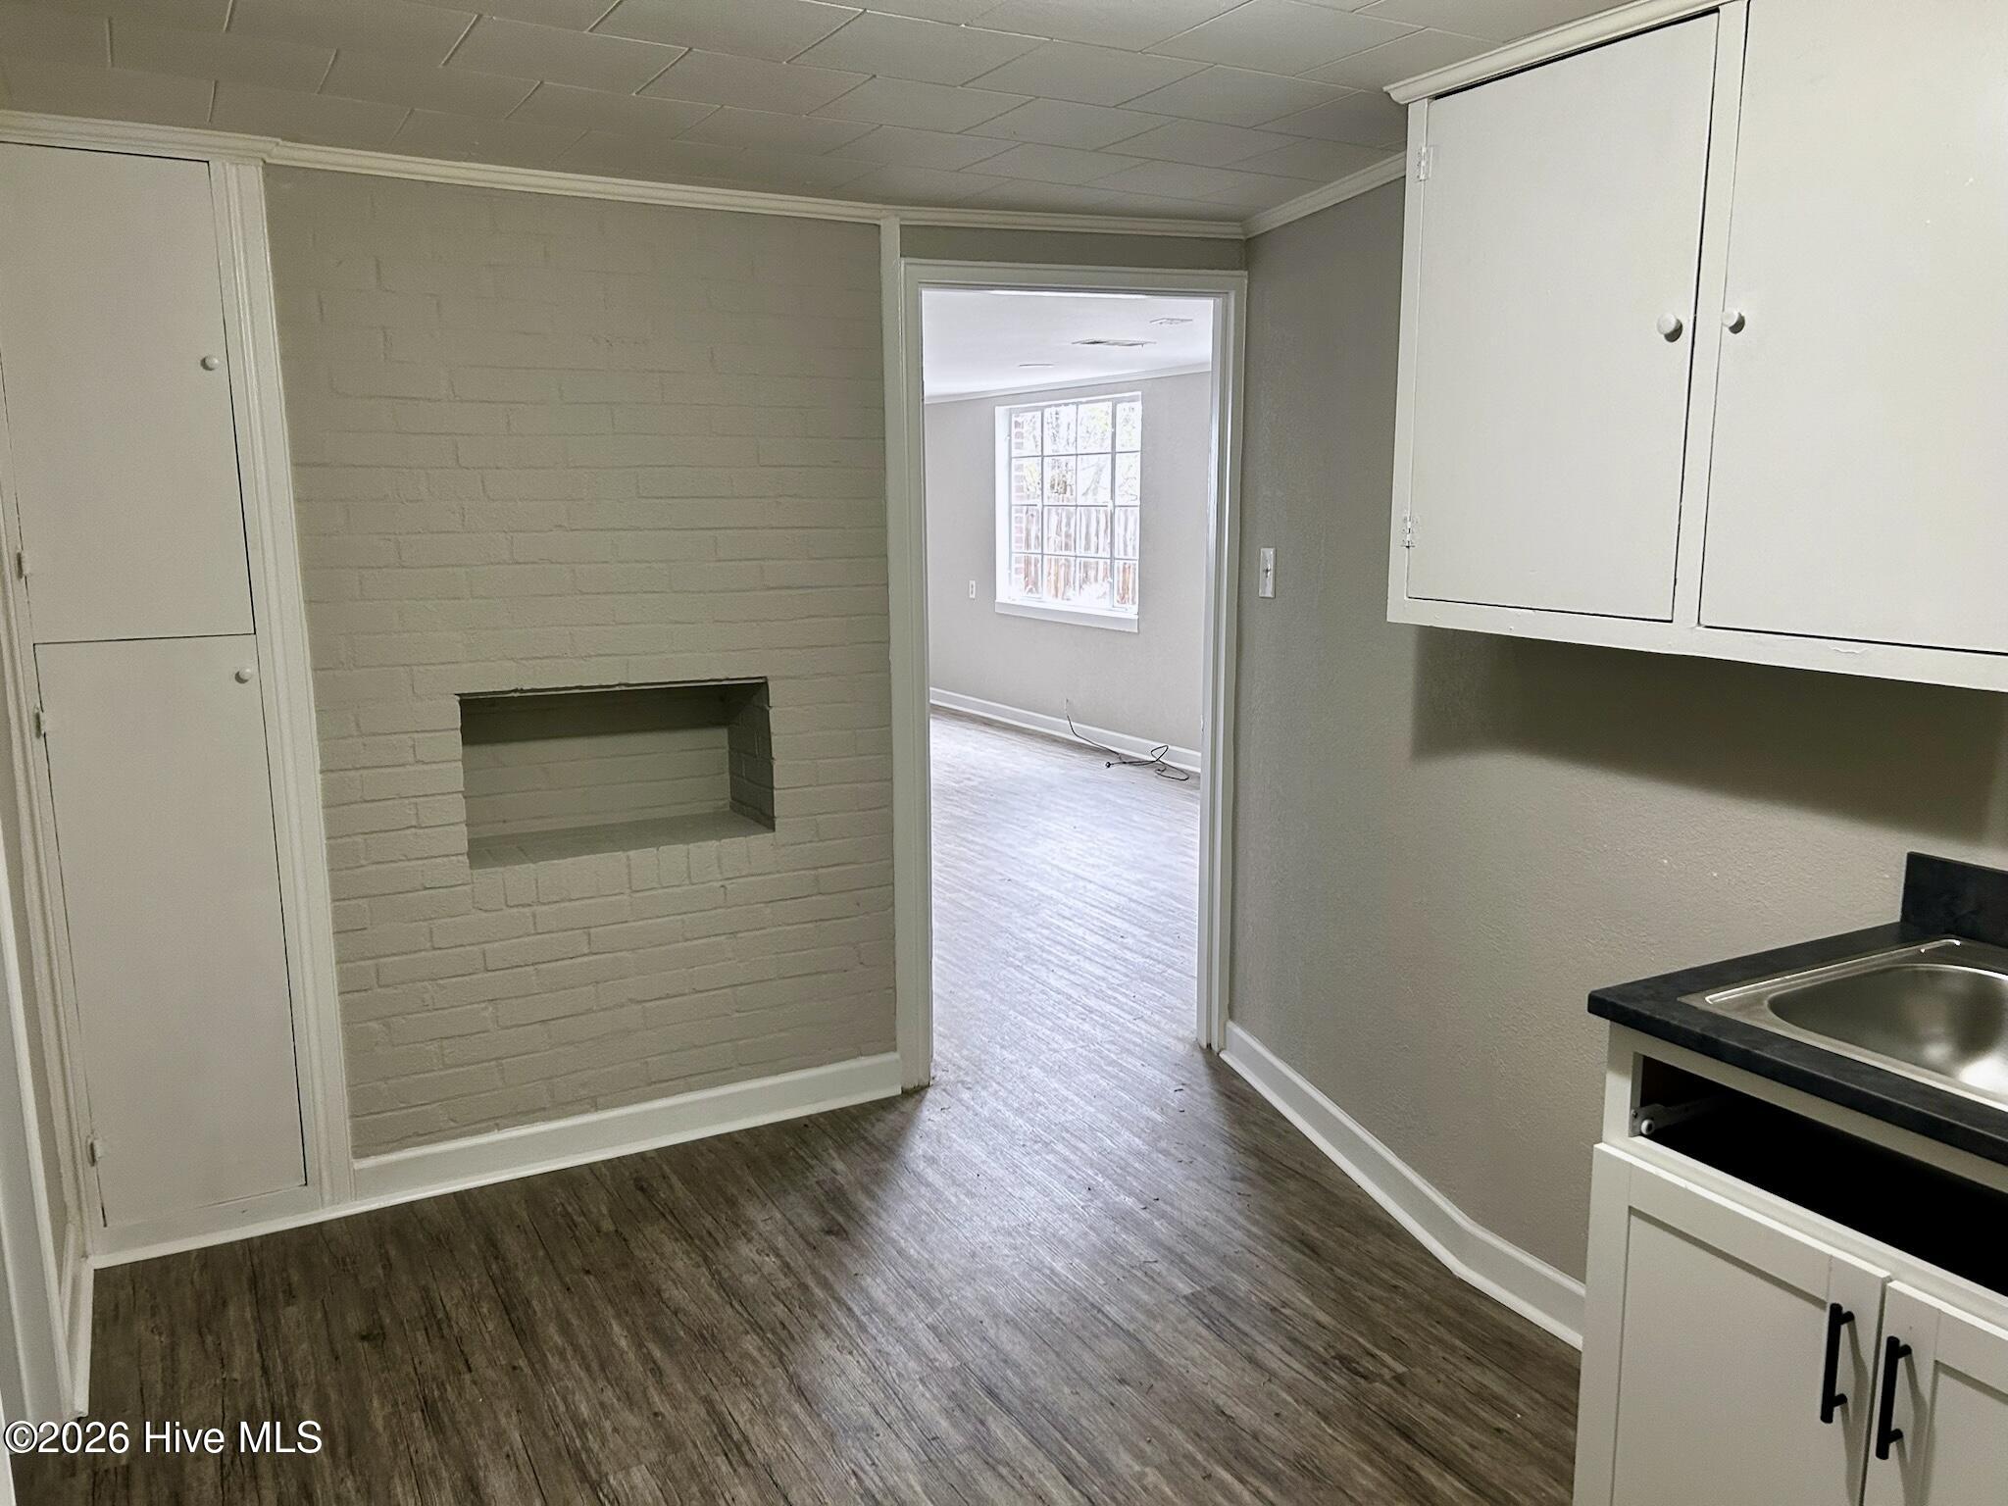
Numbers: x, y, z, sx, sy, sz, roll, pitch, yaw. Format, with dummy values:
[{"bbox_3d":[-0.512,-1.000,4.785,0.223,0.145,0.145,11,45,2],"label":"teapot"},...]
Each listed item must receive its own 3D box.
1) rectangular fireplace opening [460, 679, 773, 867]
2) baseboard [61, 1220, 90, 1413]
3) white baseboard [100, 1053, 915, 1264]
[{"bbox_3d":[-0.923,0.015,3.536,0.693,0.377,0.280,-6,12,-28],"label":"rectangular fireplace opening"},{"bbox_3d":[-1.697,1.024,2.766,0.030,0.106,0.572,-6,12,-29],"label":"baseboard"},{"bbox_3d":[-1.046,0.900,3.443,1.786,0.106,0.030,-6,12,-28],"label":"white baseboard"}]

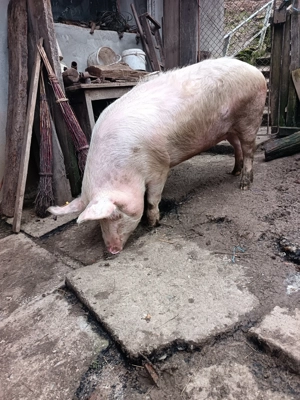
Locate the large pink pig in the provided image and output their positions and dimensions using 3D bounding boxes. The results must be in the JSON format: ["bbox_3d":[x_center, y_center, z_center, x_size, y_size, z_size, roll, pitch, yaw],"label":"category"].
[{"bbox_3d":[0.252,-0.361,1.817,1.620,0.910,0.480,-21,35,-33],"label":"large pink pig"}]

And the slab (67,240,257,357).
[{"bbox_3d":[0.058,0.448,1.369,0.720,0.070,0.580,-16,33,-26],"label":"slab"}]

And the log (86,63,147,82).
[{"bbox_3d":[-0.307,-1.210,2.620,0.550,0.150,0.200,-14,32,-24],"label":"log"}]

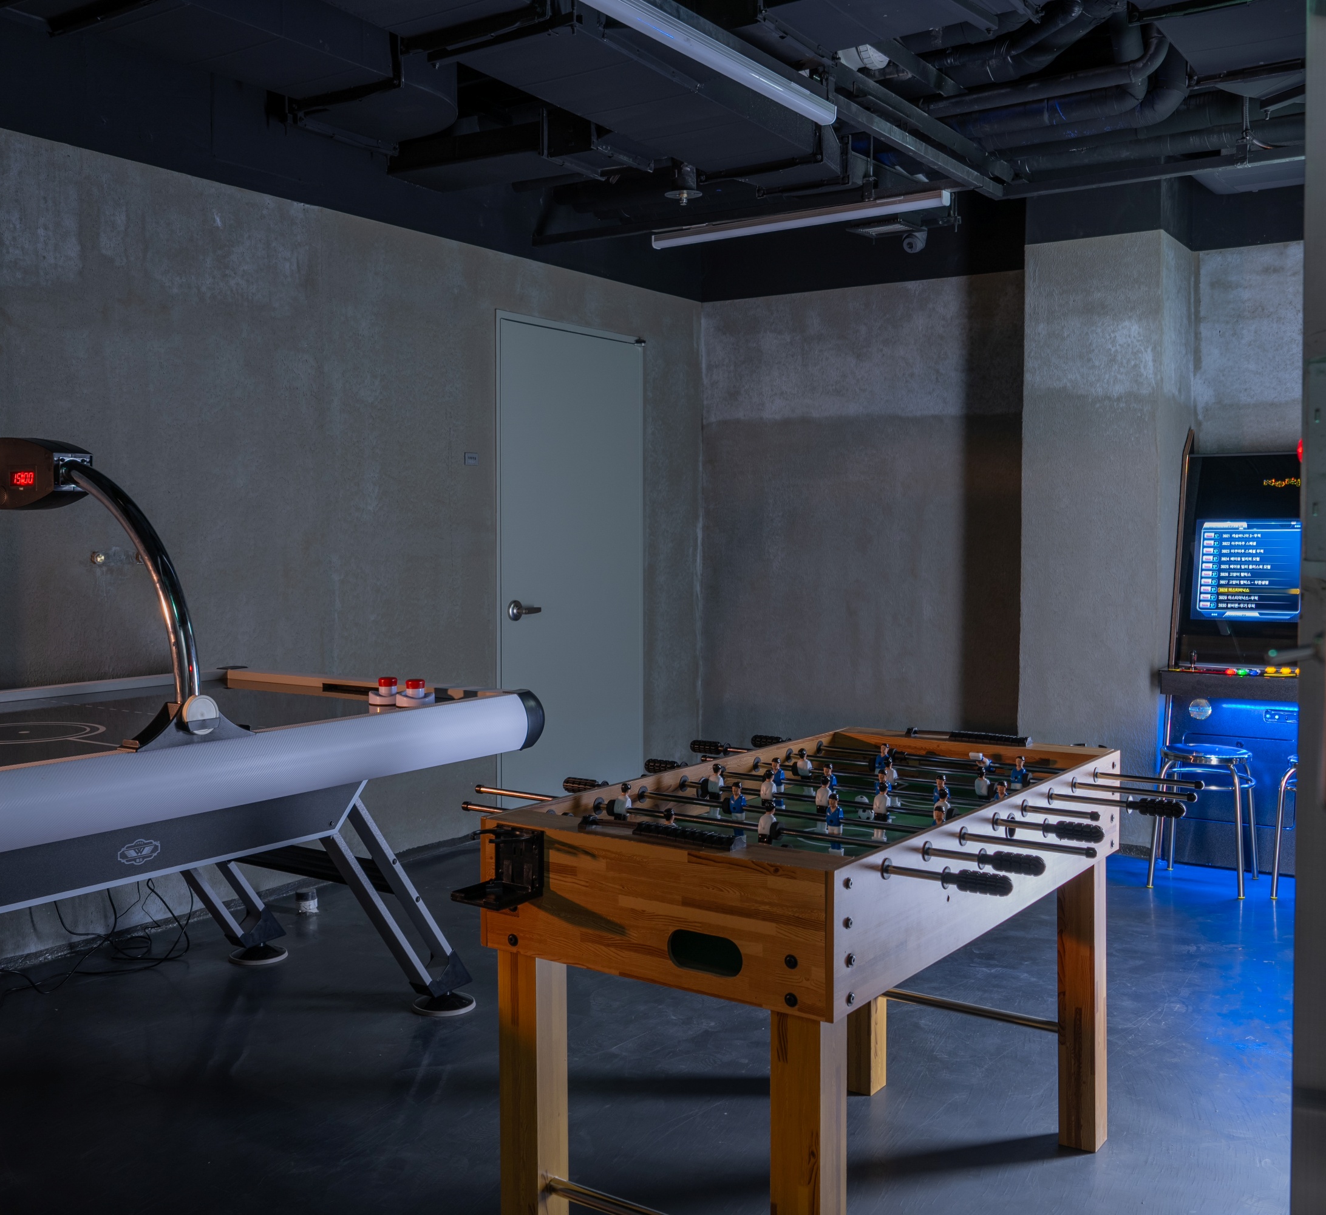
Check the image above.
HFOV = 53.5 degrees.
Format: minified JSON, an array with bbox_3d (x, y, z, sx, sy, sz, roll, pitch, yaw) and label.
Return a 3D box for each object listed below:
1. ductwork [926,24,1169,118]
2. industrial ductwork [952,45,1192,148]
[{"bbox_3d":[1.237,-1.752,4.294,0.786,0.177,0.090,2,4,32],"label":"ductwork"},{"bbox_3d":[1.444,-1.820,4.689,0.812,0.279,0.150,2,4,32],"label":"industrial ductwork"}]

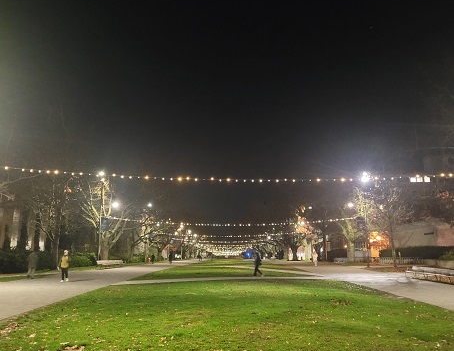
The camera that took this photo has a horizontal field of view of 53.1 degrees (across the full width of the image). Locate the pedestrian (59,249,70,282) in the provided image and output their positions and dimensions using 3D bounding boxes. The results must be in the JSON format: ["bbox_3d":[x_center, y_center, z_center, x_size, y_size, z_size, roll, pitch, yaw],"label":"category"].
[{"bbox_3d":[-8.708,4.885,24.541,0.560,1.700,0.400,-1,-10,6],"label":"pedestrian"}]

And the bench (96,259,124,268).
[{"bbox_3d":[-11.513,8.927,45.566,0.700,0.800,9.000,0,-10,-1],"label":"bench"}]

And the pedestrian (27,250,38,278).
[{"bbox_3d":[-11.836,5.433,27.845,0.560,1.750,0.450,-2,-10,11],"label":"pedestrian"}]

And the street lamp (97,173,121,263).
[{"bbox_3d":[-11.903,4.325,45.786,2.000,9.500,0.500,0,-10,0],"label":"street lamp"}]

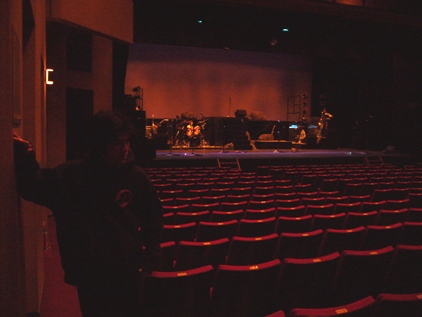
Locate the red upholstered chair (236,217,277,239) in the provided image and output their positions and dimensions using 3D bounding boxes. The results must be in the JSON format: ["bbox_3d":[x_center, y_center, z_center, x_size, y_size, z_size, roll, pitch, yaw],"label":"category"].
[{"bbox_3d":[0.494,1.174,5.417,0.530,0.900,0.580,-1,5,-21],"label":"red upholstered chair"}]

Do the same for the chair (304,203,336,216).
[{"bbox_3d":[1.624,1.162,6.884,0.530,0.900,0.580,-1,5,-21],"label":"chair"}]

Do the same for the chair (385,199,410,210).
[{"bbox_3d":[3.076,1.141,7.431,0.530,0.900,0.580,-1,5,-21],"label":"chair"}]

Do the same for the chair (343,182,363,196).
[{"bbox_3d":[3.497,1.061,10.828,0.530,0.880,0.570,-1,4,-21],"label":"chair"}]

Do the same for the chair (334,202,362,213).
[{"bbox_3d":[2.172,1.159,7.149,0.530,0.880,0.570,-1,4,-21],"label":"chair"}]

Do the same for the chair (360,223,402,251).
[{"bbox_3d":[1.851,1.158,4.922,0.530,0.880,0.570,-1,4,-21],"label":"chair"}]

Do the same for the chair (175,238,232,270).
[{"bbox_3d":[-0.139,1.181,4.216,0.540,0.860,0.600,-1,4,-21],"label":"chair"}]

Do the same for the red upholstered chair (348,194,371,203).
[{"bbox_3d":[2.789,1.138,8.485,0.540,0.860,0.600,-1,4,-21],"label":"red upholstered chair"}]

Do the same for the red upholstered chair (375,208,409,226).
[{"bbox_3d":[2.511,1.149,6.230,0.530,0.880,0.570,-1,4,-21],"label":"red upholstered chair"}]

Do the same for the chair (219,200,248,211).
[{"bbox_3d":[0.320,1.180,7.432,0.530,0.900,0.580,-1,5,-21],"label":"chair"}]

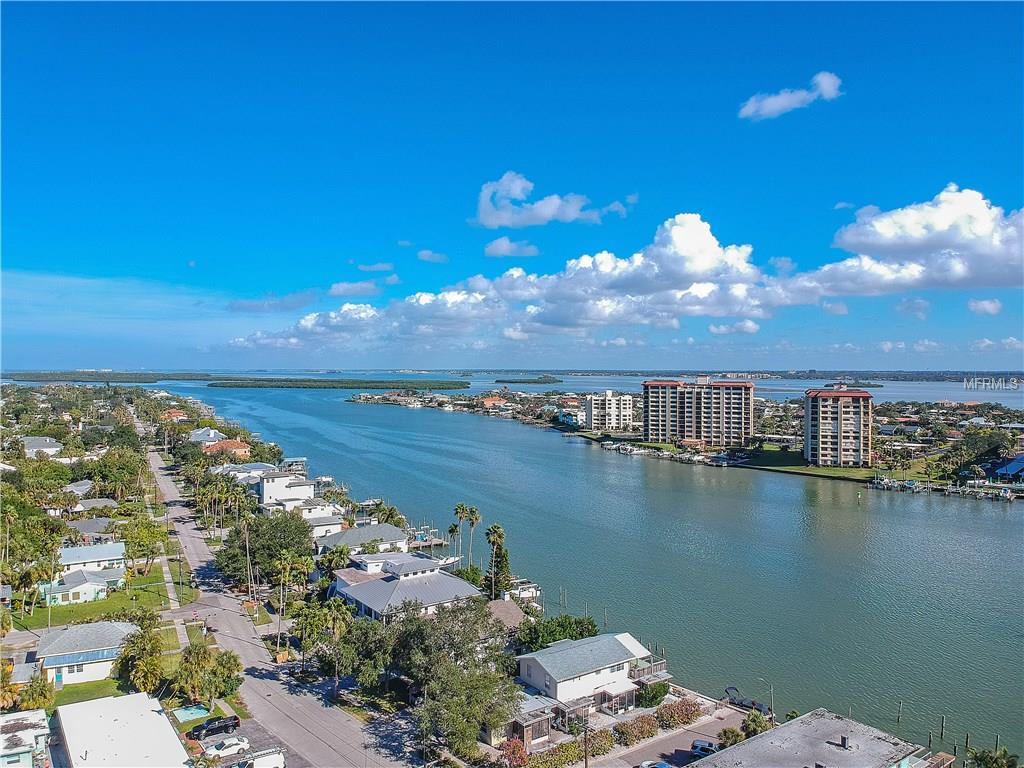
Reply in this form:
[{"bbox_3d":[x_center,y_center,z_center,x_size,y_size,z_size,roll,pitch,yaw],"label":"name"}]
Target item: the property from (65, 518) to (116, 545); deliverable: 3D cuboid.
[{"bbox_3d":[-111.208,38.879,195.569,11.000,4.800,15.000,-1,1,-27],"label":"property"}]

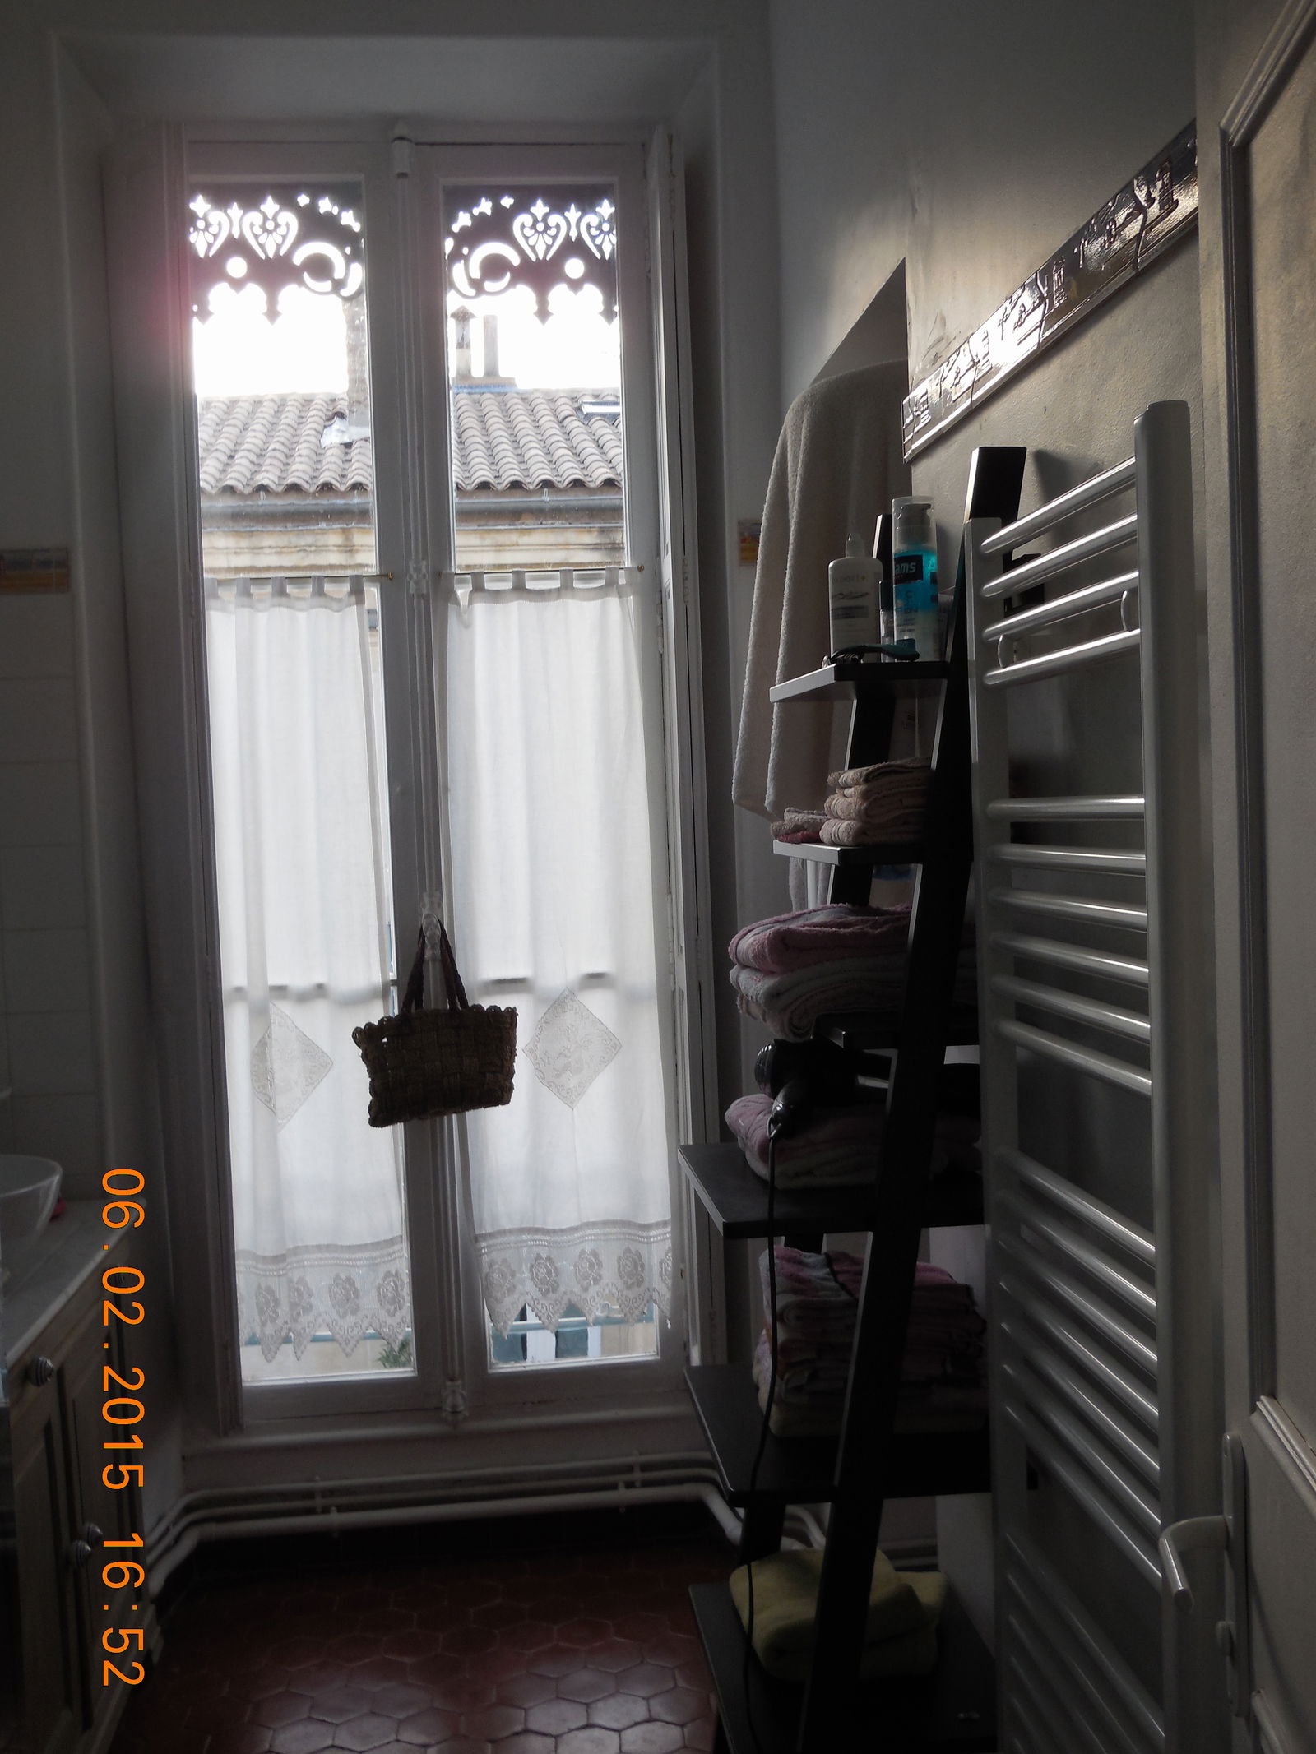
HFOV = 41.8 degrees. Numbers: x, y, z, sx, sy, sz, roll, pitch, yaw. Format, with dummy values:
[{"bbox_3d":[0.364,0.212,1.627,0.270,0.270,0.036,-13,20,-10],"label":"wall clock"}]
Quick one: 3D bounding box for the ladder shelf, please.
[{"bbox_3d":[0.210,0.485,2.063,0.375,1.876,0.484,-2,2,-6],"label":"ladder shelf"}]

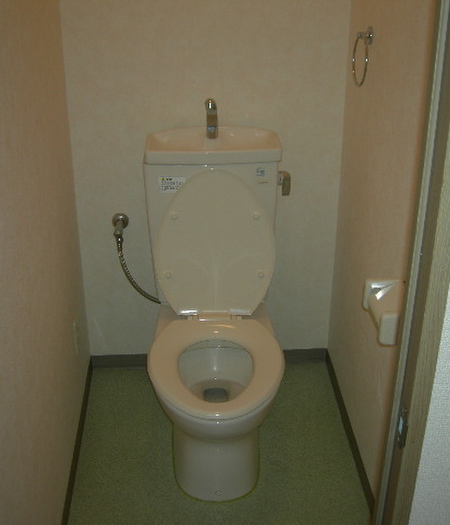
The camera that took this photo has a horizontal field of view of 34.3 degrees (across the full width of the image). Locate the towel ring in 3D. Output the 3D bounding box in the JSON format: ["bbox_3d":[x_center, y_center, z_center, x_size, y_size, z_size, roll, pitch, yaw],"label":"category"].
[{"bbox_3d":[0.356,-0.530,1.869,0.046,0.152,0.150,-1,26,-3],"label":"towel ring"}]

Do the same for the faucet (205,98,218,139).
[{"bbox_3d":[-0.040,-0.419,2.130,0.033,0.122,0.078,1,26,1],"label":"faucet"}]

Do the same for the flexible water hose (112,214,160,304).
[{"bbox_3d":[-0.282,-0.001,2.357,0.158,0.300,0.105,-1,26,-3],"label":"flexible water hose"}]

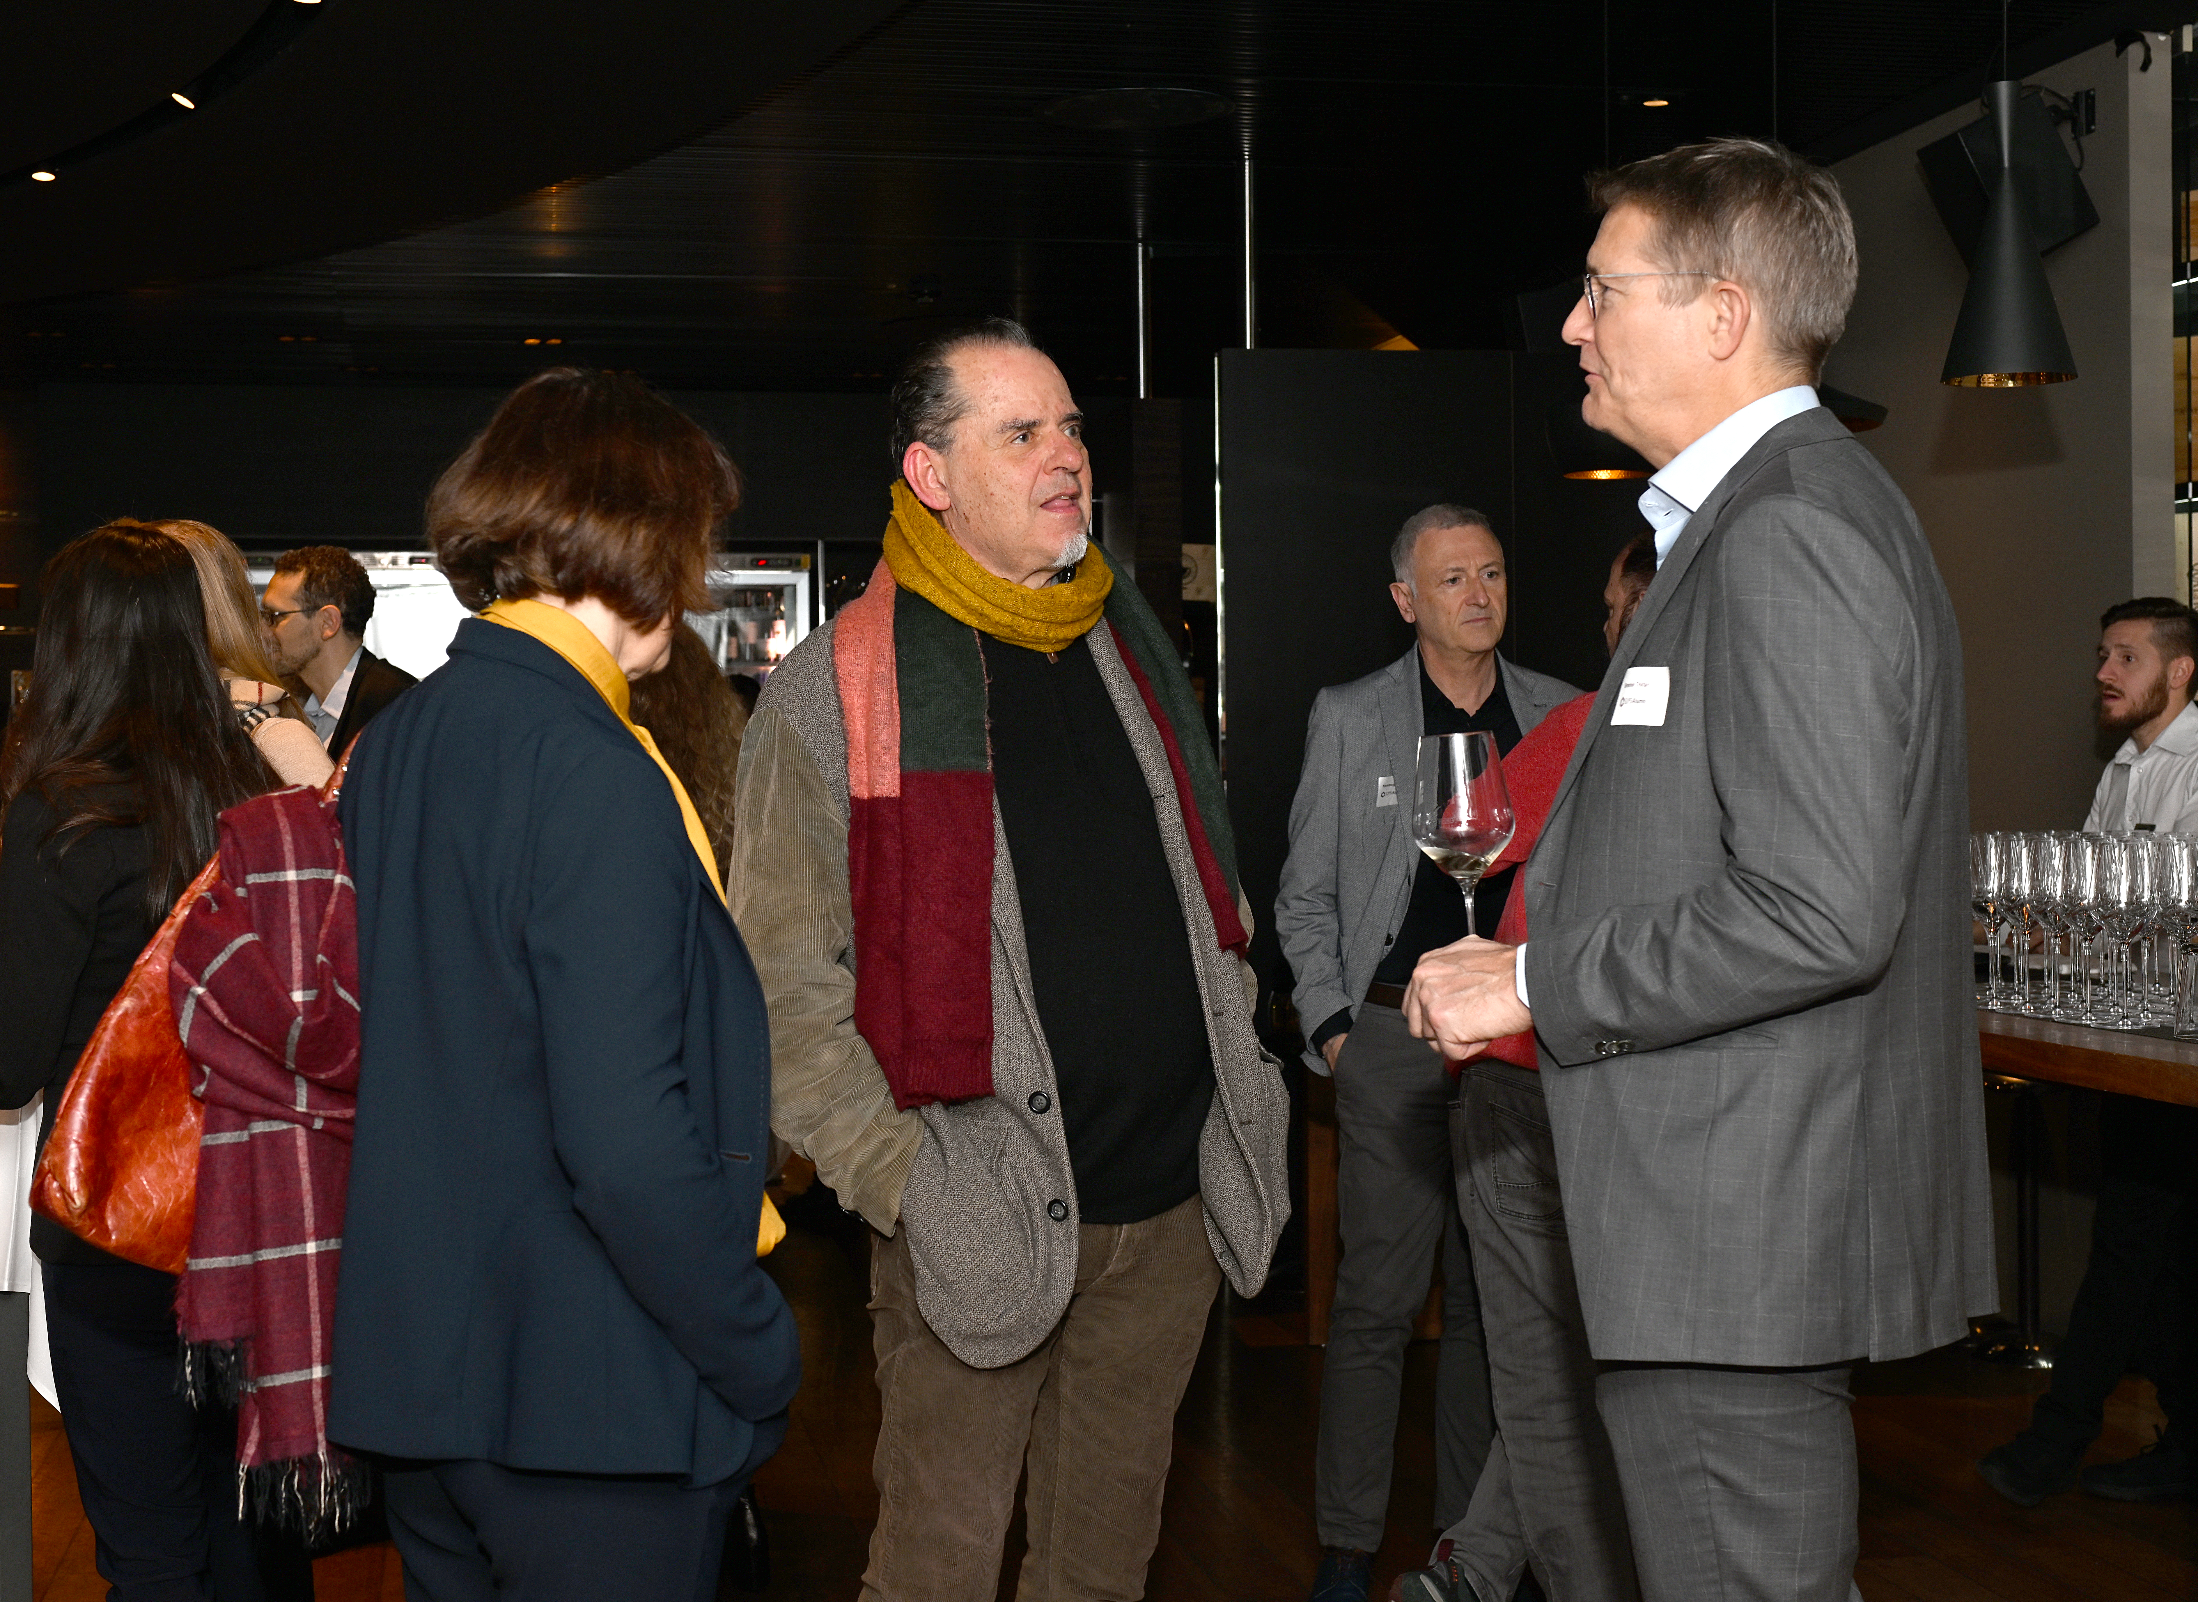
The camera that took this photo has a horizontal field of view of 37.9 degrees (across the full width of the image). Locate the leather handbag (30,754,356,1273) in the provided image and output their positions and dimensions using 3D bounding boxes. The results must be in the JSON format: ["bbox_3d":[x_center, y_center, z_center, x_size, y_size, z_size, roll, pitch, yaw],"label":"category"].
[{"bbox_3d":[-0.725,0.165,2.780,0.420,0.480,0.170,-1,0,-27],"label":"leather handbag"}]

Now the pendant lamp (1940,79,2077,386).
[{"bbox_3d":[1.312,-0.822,4.620,0.190,0.425,0.190,-1,0,0],"label":"pendant lamp"}]

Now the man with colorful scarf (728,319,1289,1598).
[{"bbox_3d":[-0.088,0.443,3.000,0.560,1.780,0.370,-1,0,-27],"label":"man with colorful scarf"}]

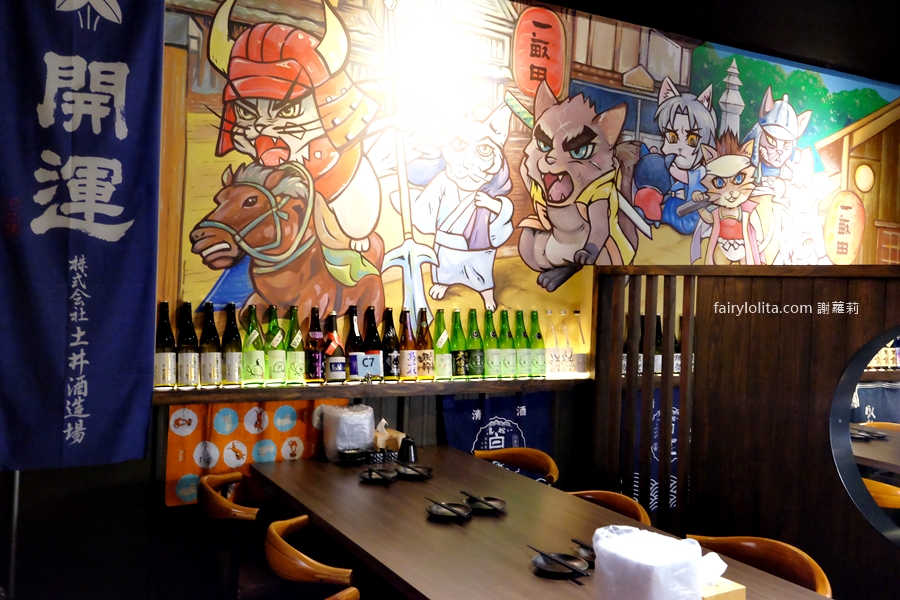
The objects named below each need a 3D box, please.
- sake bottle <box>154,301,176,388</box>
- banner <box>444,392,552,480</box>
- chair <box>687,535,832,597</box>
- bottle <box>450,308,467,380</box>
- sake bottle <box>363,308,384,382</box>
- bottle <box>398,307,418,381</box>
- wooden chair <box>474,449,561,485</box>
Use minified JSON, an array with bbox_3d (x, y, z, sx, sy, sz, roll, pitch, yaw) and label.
[{"bbox_3d":[-0.995,0.157,2.715,0.075,0.303,0.075,2,-4,-31],"label":"sake bottle"},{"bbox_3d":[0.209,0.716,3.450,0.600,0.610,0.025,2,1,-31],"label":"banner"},{"bbox_3d":[0.737,1.060,2.068,0.500,0.750,0.550,2,1,-31],"label":"chair"},{"bbox_3d":[0.033,0.190,3.303,0.075,0.303,0.075,0,-3,0],"label":"bottle"},{"bbox_3d":[-0.309,0.176,3.109,0.078,0.299,0.078,-2,-7,0],"label":"sake bottle"},{"bbox_3d":[-0.171,0.182,3.191,0.078,0.296,0.078,-2,-7,0],"label":"bottle"},{"bbox_3d":[0.253,1.056,3.218,0.500,0.750,0.550,1,3,-32],"label":"wooden chair"}]

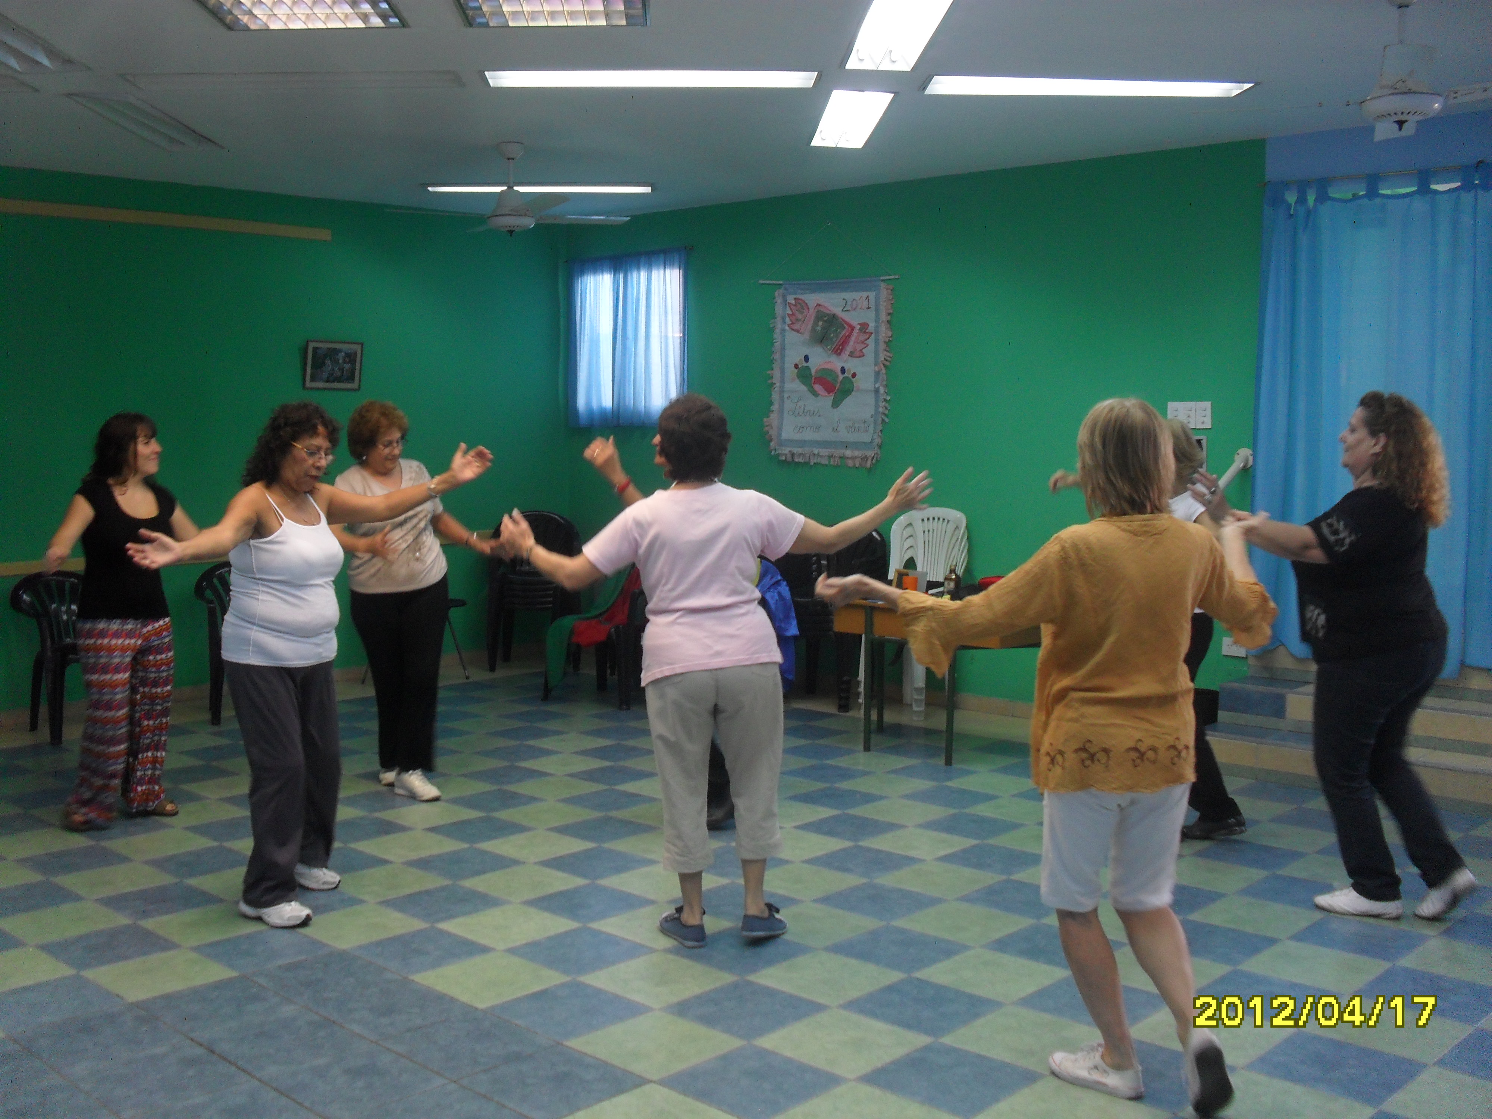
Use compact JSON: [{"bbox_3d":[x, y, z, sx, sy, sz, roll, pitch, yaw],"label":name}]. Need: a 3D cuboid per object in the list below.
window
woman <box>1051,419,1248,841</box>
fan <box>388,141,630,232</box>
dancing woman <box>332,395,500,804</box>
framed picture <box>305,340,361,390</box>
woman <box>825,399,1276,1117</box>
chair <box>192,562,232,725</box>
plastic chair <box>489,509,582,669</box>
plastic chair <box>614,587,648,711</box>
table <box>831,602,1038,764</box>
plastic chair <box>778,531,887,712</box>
[{"bbox_3d":[-0.758,-1.381,9.552,1.010,1.080,0.100,4,5,37],"label":"window"},{"bbox_3d":[1.530,0.253,5.780,0.720,1.570,0.550,-1,4,-15],"label":"woman"},{"bbox_3d":[-1.099,-1.740,7.066,1.220,0.422,1.220,-2,5,-23],"label":"fan"},{"bbox_3d":[-1.420,0.169,6.350,0.740,1.630,0.500,-2,5,-30],"label":"dancing woman"},{"bbox_3d":[-2.483,-1.174,9.145,0.030,0.290,0.390,10,9,42],"label":"framed picture"},{"bbox_3d":[0.720,0.416,3.560,1.020,1.570,0.620,1,4,6],"label":"woman"},{"bbox_3d":[-2.579,0.422,8.002,0.580,0.810,0.560,-2,5,-33],"label":"chair"},{"bbox_3d":[-1.375,0.201,9.801,0.570,1.010,0.600,0,4,-7],"label":"plastic chair"},{"bbox_3d":[-0.403,0.409,8.472,0.570,0.800,0.560,2,4,17],"label":"plastic chair"},{"bbox_3d":[0.975,0.564,7.300,0.970,0.720,0.600,4,6,42],"label":"table"},{"bbox_3d":[0.455,0.321,8.465,0.570,0.990,0.600,4,5,37],"label":"plastic chair"}]

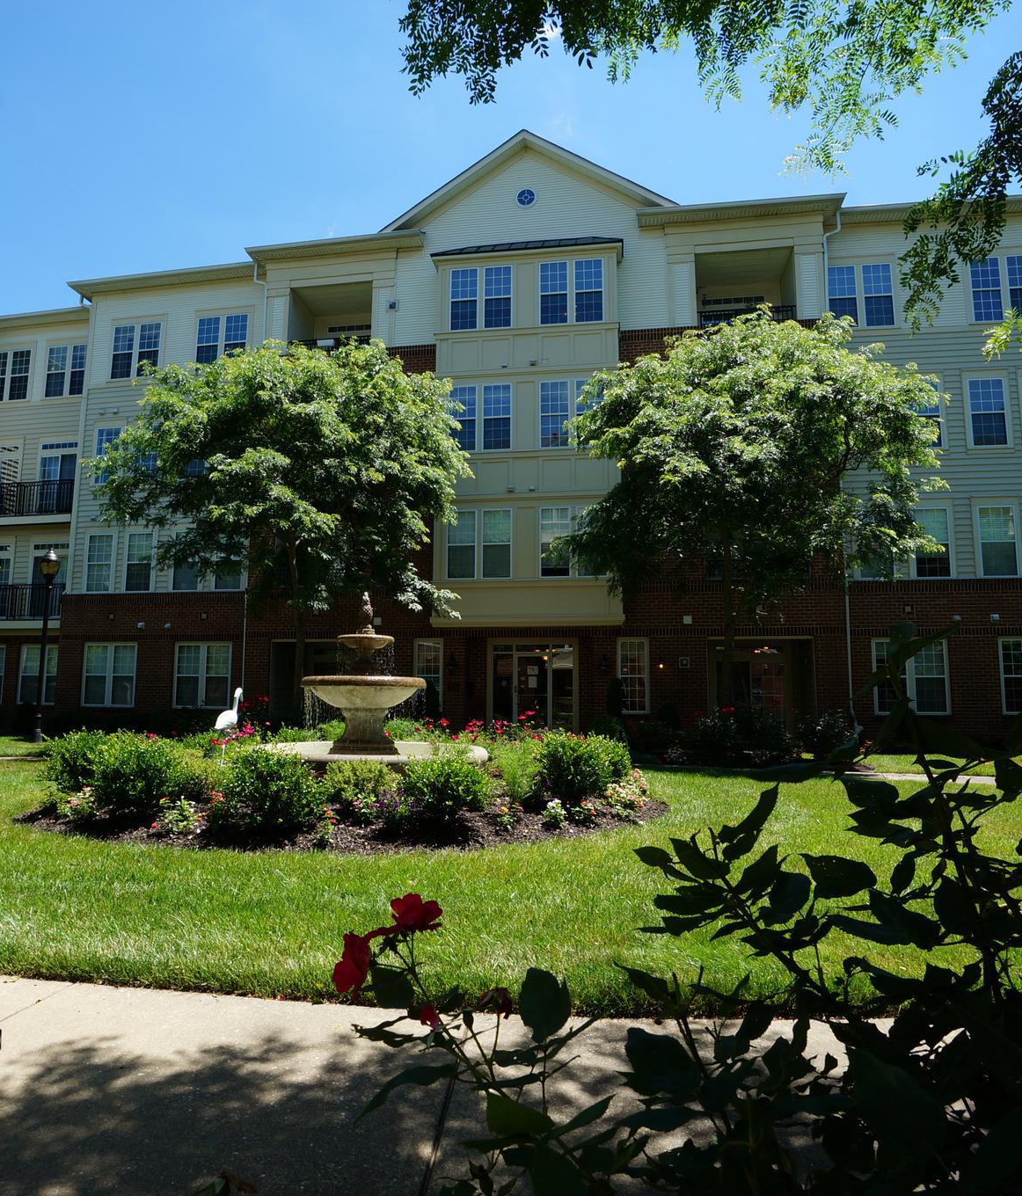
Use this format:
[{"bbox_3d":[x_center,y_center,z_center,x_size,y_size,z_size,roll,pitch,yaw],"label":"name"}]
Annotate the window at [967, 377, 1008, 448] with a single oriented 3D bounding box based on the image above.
[{"bbox_3d":[11.535,-4.463,18.105,0.802,1.662,0.120,-1,-6,8],"label":"window"}]

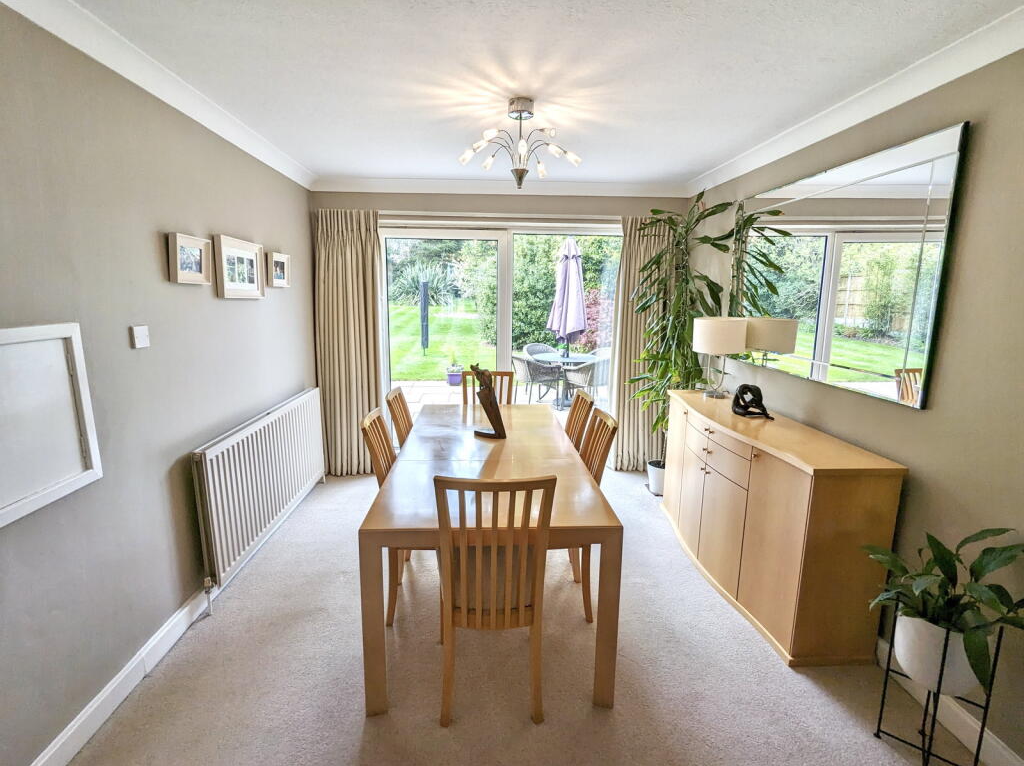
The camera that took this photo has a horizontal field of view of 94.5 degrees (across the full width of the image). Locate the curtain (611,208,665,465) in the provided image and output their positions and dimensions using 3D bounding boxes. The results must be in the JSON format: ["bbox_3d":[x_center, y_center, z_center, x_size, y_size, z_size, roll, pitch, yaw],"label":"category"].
[{"bbox_3d":[1.122,-0.289,4.059,0.500,2.170,0.130,0,10,-4],"label":"curtain"}]

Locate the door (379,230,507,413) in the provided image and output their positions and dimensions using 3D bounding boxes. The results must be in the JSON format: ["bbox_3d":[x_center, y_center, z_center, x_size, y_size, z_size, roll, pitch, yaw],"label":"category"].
[{"bbox_3d":[-0.604,-0.296,4.227,1.126,2.079,0.070,0,10,-4],"label":"door"}]

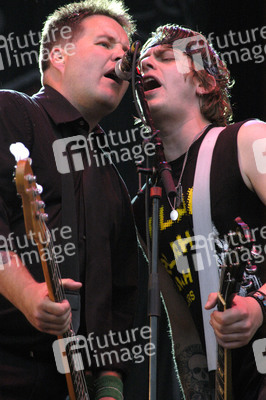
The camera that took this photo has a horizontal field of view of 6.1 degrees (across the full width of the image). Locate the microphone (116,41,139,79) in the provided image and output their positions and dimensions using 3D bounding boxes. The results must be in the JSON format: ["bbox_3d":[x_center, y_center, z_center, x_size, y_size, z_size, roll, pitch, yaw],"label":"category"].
[{"bbox_3d":[-0.007,-0.330,5.890,0.051,0.051,0.165,2,-26,-10],"label":"microphone"}]

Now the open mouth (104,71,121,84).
[{"bbox_3d":[-0.049,-0.292,5.960,0.025,0.030,0.054,-2,-12,45],"label":"open mouth"}]

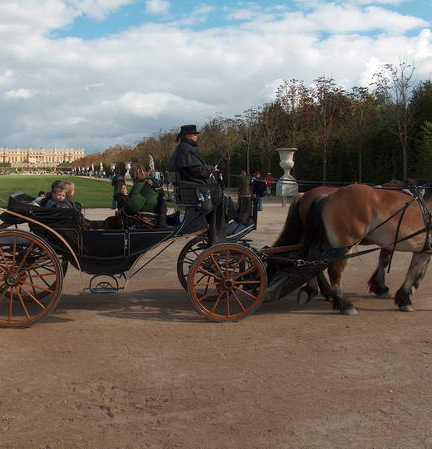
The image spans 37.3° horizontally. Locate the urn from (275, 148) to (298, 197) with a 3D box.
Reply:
[{"bbox_3d":[5.444,-4.029,49.737,1.700,3.684,1.700,0,4,0],"label":"urn"}]

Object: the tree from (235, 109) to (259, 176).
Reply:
[{"bbox_3d":[3.678,-9.057,77.043,2.903,9.673,2.903,0,4,0],"label":"tree"}]

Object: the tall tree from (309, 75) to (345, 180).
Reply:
[{"bbox_3d":[9.758,-7.700,55.823,2.985,10.235,2.985,0,4,0],"label":"tall tree"}]

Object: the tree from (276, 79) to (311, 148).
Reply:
[{"bbox_3d":[7.660,-8.712,63.046,3.371,11.142,3.371,0,4,0],"label":"tree"}]

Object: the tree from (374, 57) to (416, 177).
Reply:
[{"bbox_3d":[12.326,-6.428,44.019,3.048,9.517,3.048,0,4,0],"label":"tree"}]

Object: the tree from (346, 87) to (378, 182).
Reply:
[{"bbox_3d":[11.432,-6.392,49.810,2.505,8.553,2.505,0,4,0],"label":"tree"}]

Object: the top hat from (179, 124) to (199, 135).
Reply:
[{"bbox_3d":[-0.328,-1.172,7.933,0.270,0.135,0.250,0,4,-6],"label":"top hat"}]

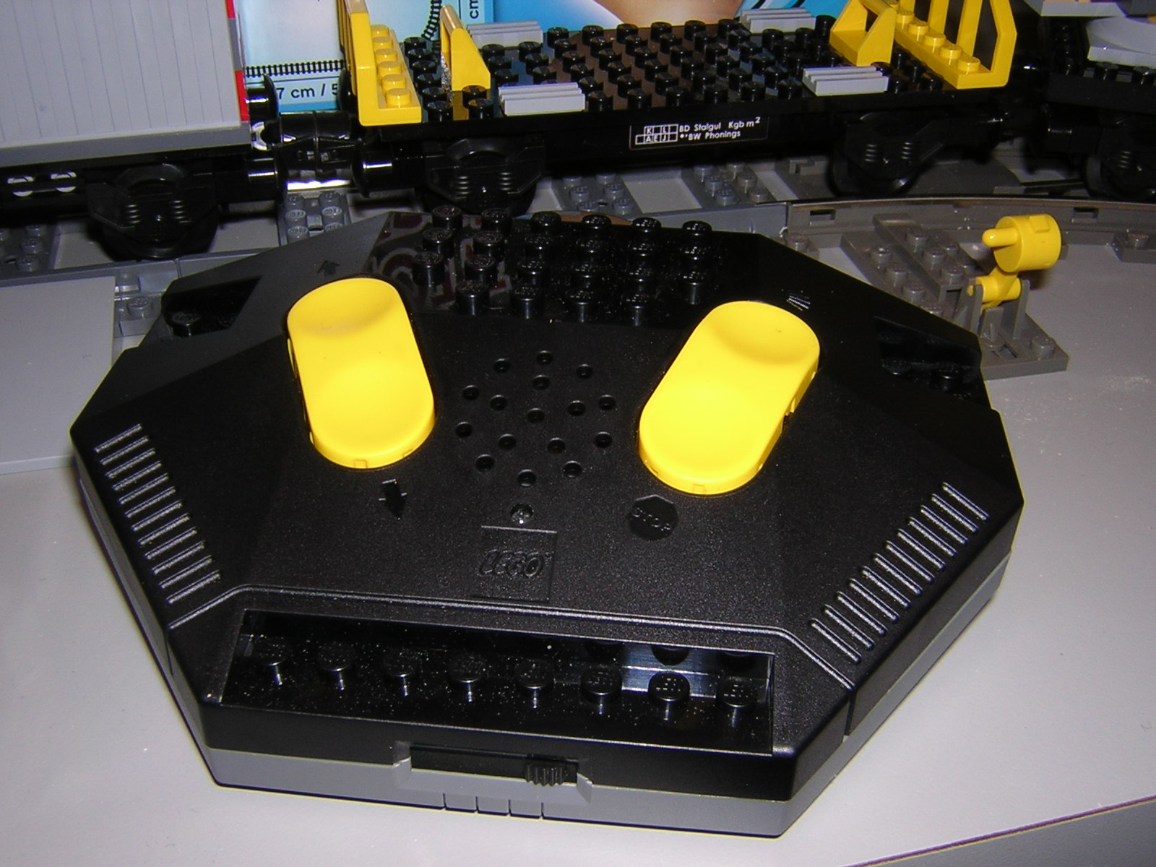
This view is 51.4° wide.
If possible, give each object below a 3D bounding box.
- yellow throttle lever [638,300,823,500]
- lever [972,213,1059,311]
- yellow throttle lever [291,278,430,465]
[{"bbox_3d":[0.021,-0.005,0.165,0.017,0.006,0.035,24,54,16],"label":"yellow throttle lever"},{"bbox_3d":[0.078,-0.031,0.224,0.015,0.023,0.010,-7,59,-11],"label":"lever"},{"bbox_3d":[-0.030,-0.009,0.168,0.017,0.006,0.035,-16,52,-9],"label":"yellow throttle lever"}]

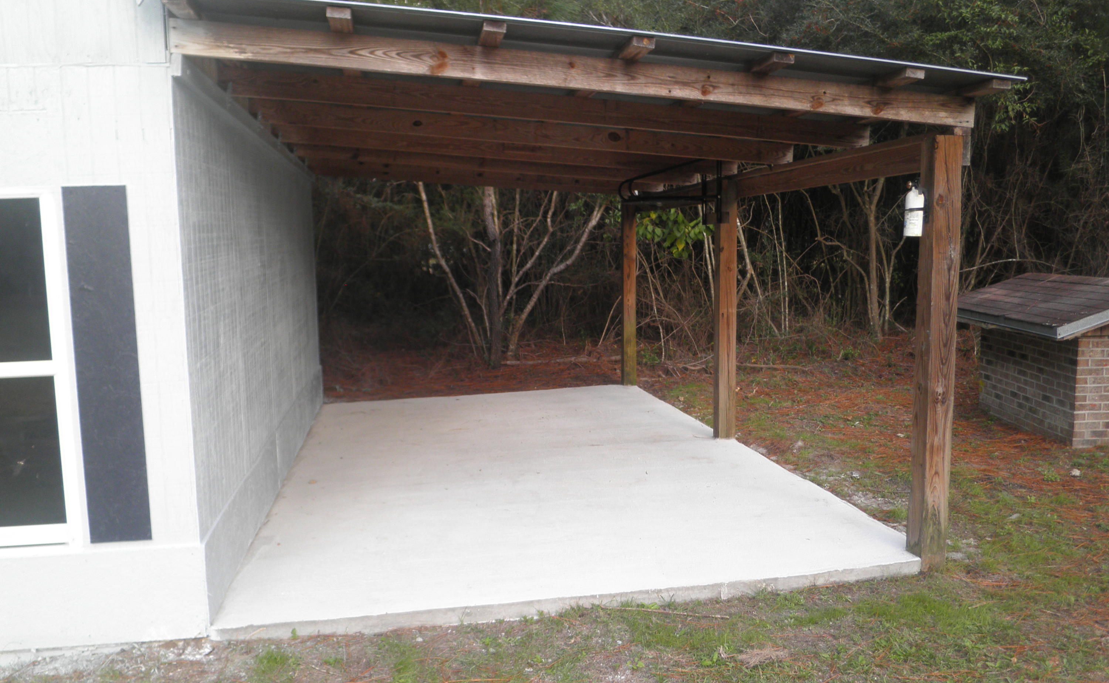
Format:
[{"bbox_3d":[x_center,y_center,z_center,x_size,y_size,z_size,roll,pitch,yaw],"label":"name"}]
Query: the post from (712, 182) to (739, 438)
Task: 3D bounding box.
[{"bbox_3d":[1.434,-0.252,6.986,0.139,2.163,0.139,-2,7,-10],"label":"post"}]

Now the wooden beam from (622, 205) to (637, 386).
[{"bbox_3d":[0.864,-0.554,9.665,0.139,2.163,0.139,-2,7,-10],"label":"wooden beam"}]

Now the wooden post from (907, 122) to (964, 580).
[{"bbox_3d":[1.948,0.078,4.287,0.139,2.212,0.139,-2,7,-10],"label":"wooden post"}]

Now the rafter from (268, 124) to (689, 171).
[{"bbox_3d":[-0.283,-1.498,6.541,3.680,0.138,0.038,2,6,-11],"label":"rafter"}]

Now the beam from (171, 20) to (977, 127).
[{"bbox_3d":[0.246,-1.179,3.743,3.680,0.138,0.038,2,6,-11],"label":"beam"}]

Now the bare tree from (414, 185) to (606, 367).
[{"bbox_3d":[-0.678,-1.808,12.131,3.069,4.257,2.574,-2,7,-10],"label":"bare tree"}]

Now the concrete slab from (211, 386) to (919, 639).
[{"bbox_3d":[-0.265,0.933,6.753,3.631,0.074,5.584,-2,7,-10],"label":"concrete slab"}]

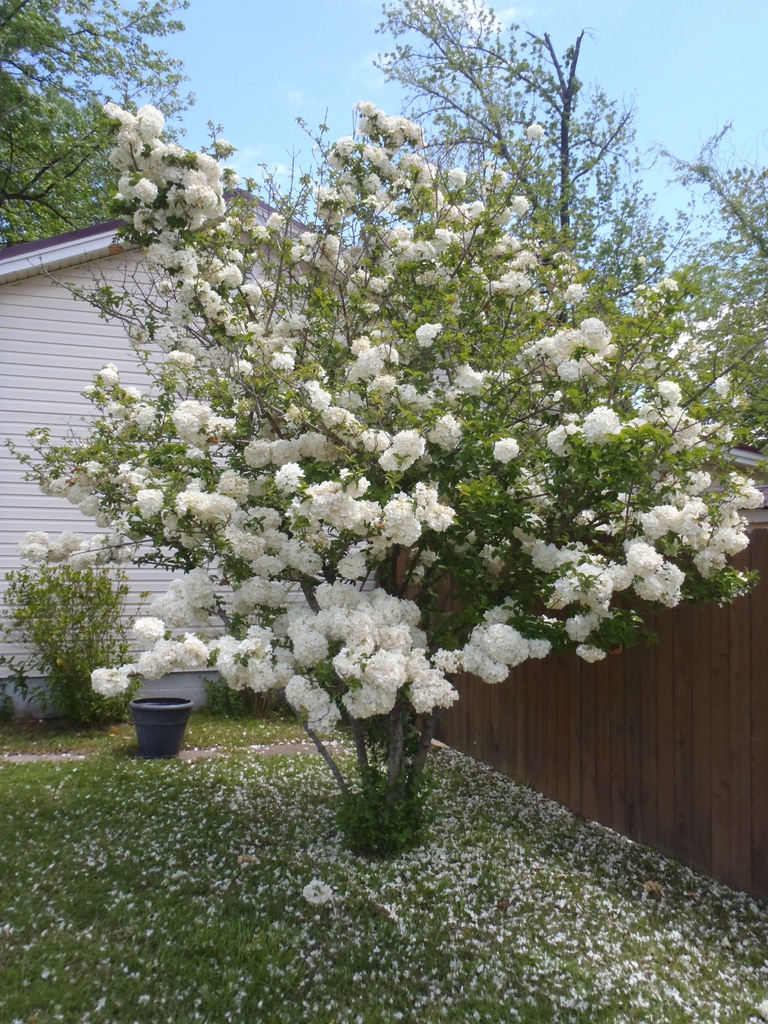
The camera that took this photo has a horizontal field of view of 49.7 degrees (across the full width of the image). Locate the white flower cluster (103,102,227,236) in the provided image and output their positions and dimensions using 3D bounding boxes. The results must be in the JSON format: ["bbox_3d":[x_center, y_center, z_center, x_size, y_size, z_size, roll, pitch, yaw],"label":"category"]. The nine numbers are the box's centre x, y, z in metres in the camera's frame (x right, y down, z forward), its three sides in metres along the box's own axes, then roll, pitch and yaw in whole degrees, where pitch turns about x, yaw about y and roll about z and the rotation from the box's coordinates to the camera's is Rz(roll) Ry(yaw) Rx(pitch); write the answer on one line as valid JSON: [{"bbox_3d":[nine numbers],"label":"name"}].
[{"bbox_3d":[-1.213,-1.913,4.600,0.660,0.710,0.500,1,-3,0],"label":"white flower cluster"}]

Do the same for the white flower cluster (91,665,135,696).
[{"bbox_3d":[-1.360,0.844,4.150,0.215,0.160,0.170,1,-3,0],"label":"white flower cluster"}]

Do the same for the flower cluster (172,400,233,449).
[{"bbox_3d":[-0.915,-0.444,4.200,0.310,0.240,0.240,1,-3,0],"label":"flower cluster"}]

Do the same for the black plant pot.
[{"bbox_3d":[-1.845,1.804,6.900,0.535,0.440,0.535,1,-3,0],"label":"black plant pot"}]

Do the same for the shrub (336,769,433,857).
[{"bbox_3d":[0.003,1.736,4.800,0.540,0.460,0.500,1,-3,0],"label":"shrub"}]

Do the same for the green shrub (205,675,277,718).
[{"bbox_3d":[-1.499,1.916,8.650,0.800,0.520,0.550,1,-3,0],"label":"green shrub"}]

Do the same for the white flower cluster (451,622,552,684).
[{"bbox_3d":[0.589,0.709,4.150,0.510,0.310,0.310,1,-3,0],"label":"white flower cluster"}]

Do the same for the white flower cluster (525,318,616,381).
[{"bbox_3d":[1.036,-0.902,4.600,0.500,0.340,0.340,1,-3,0],"label":"white flower cluster"}]

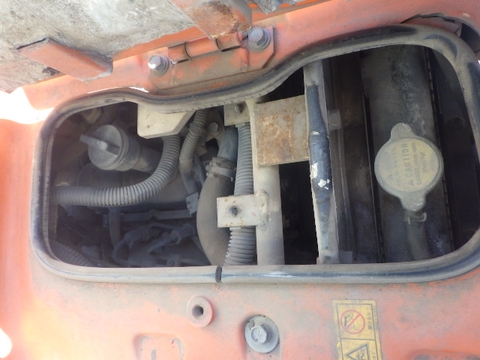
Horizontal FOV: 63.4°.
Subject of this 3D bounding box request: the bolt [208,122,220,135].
[{"bbox_3d":[-0.041,-0.082,0.620,0.016,0.010,0.016,0,75,27],"label":"bolt"}]

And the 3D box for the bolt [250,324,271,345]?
[{"bbox_3d":[0.020,0.149,0.374,0.018,0.011,0.018,0,75,27],"label":"bolt"}]

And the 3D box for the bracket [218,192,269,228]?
[{"bbox_3d":[0.003,0.040,0.487,0.066,0.008,0.042,-8,71,25],"label":"bracket"}]

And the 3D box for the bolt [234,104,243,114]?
[{"bbox_3d":[-0.002,-0.098,0.540,0.012,0.011,0.012,0,75,27],"label":"bolt"}]

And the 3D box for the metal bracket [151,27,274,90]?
[{"bbox_3d":[-0.043,-0.158,0.501,0.172,0.020,0.058,-5,73,26],"label":"metal bracket"}]

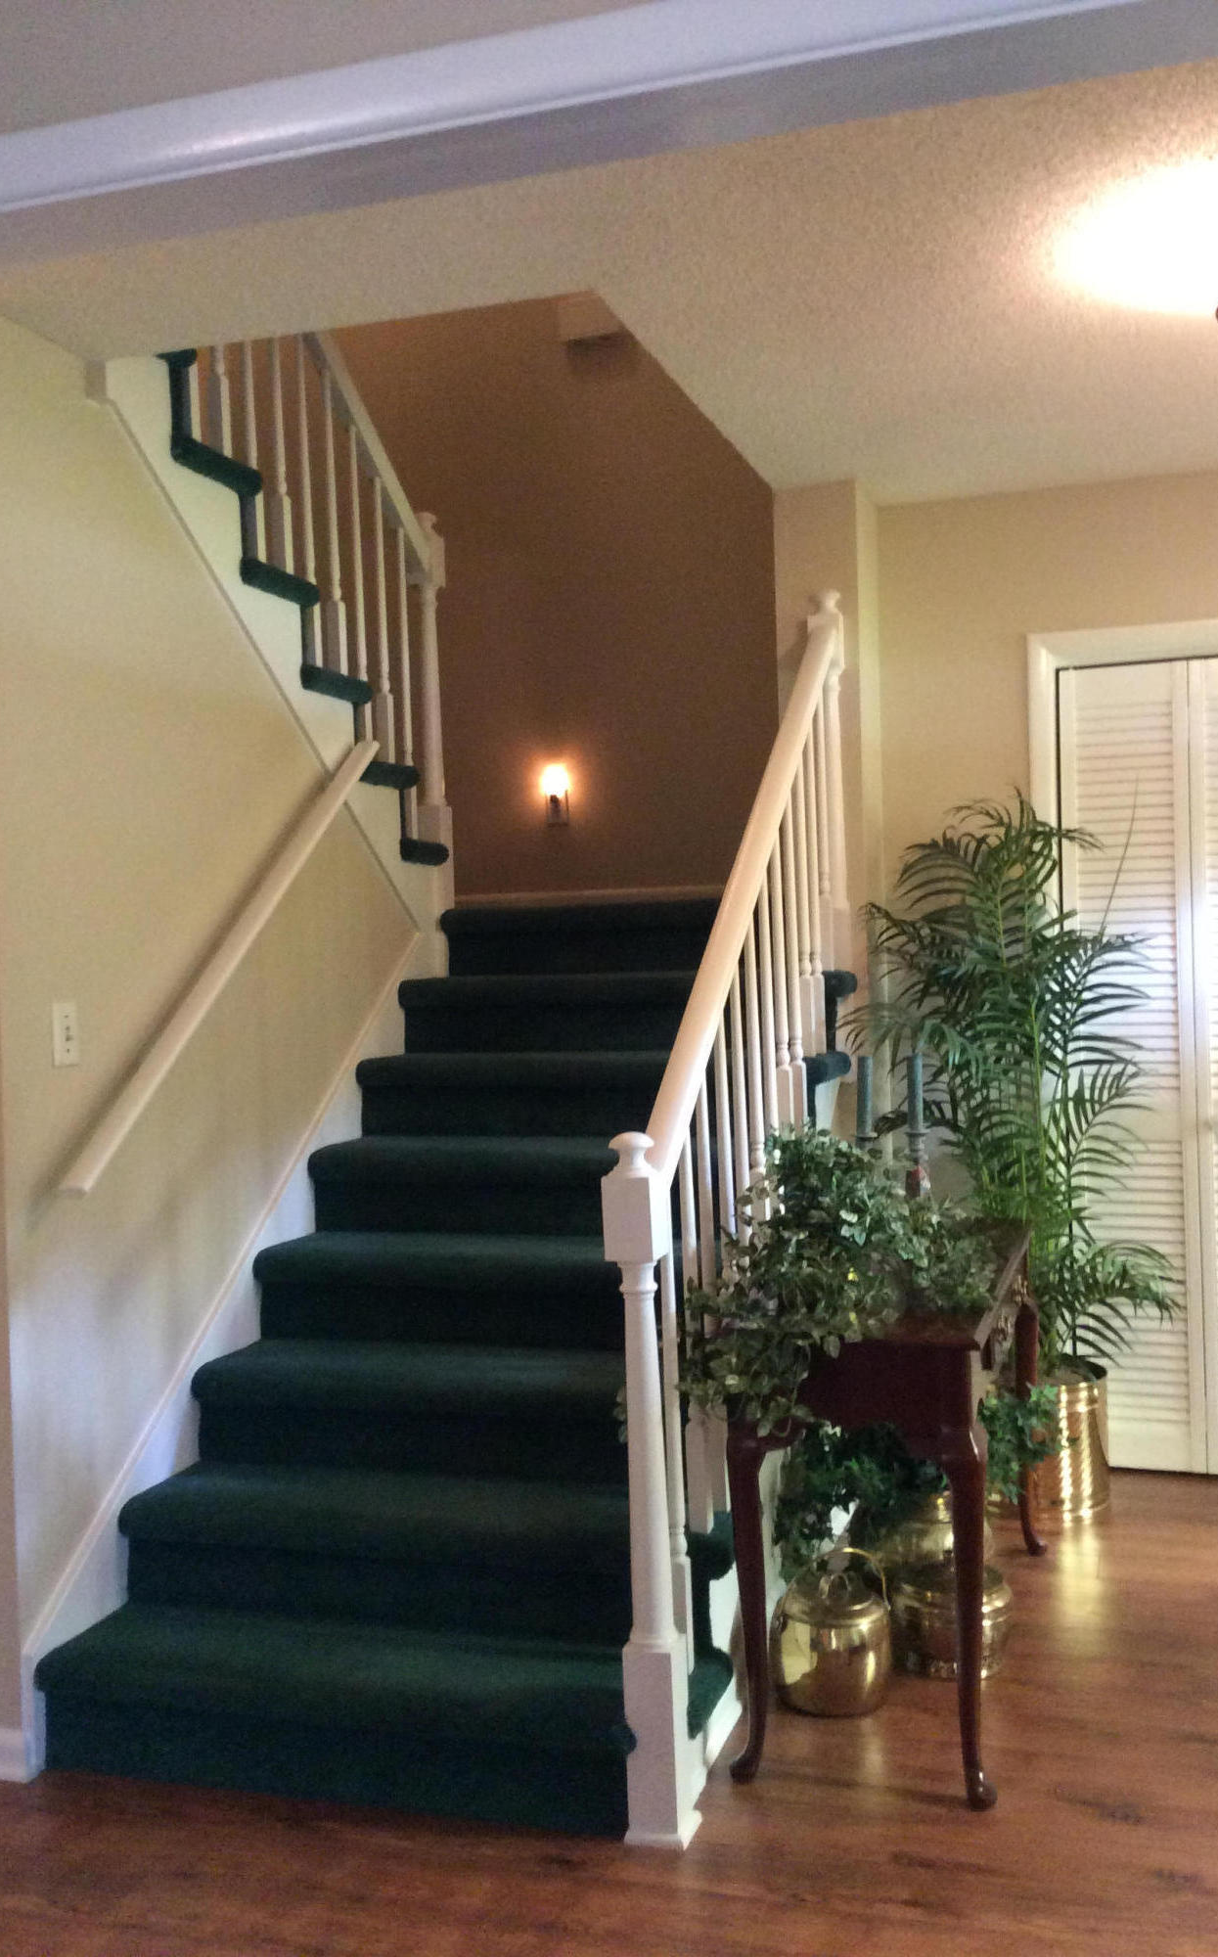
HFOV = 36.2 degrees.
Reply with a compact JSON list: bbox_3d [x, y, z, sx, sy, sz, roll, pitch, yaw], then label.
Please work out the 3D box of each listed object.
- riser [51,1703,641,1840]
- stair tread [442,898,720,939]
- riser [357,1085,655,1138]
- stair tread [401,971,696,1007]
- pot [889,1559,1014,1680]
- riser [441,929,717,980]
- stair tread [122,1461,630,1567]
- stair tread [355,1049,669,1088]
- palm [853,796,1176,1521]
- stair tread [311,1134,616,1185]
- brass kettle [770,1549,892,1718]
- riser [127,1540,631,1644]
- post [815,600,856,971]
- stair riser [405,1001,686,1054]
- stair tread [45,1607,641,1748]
[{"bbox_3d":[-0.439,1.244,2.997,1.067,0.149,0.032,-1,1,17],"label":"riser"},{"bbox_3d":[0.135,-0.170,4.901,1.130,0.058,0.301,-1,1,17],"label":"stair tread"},{"bbox_3d":[-0.060,0.300,4.245,1.080,0.127,0.030,-1,1,17],"label":"riser"},{"bbox_3d":[0.061,0.020,4.642,1.130,0.058,0.301,-1,1,17],"label":"stair tread"},{"bbox_3d":[0.640,1.189,3.479,0.234,0.158,0.230,-1,1,17],"label":"pot"},{"bbox_3d":[0.085,-0.077,4.759,1.080,0.127,0.030,-1,1,17],"label":"riser"},{"bbox_3d":[-0.306,0.971,3.350,1.130,0.058,0.301,-1,1,17],"label":"stair tread"},{"bbox_3d":[-0.012,0.210,4.384,1.130,0.058,0.301,-1,1,17],"label":"stair tread"},{"bbox_3d":[0.926,0.420,4.340,0.730,1.650,0.630,-1,1,17],"label":"palm"},{"bbox_3d":[-0.086,0.400,4.125,1.130,0.058,0.301,-1,1,17],"label":"stair tread"},{"bbox_3d":[0.395,1.157,3.335,0.216,0.260,0.214,-1,1,17],"label":"brass kettle"},{"bbox_3d":[-0.349,1.054,3.218,1.080,0.127,0.030,-1,1,17],"label":"riser"},{"bbox_3d":[0.545,-0.481,4.581,0.080,0.936,0.080,-1,1,17],"label":"post"},{"bbox_3d":[0.013,0.112,4.502,1.080,0.127,0.030,-1,1,17],"label":"stair riser"},{"bbox_3d":[-0.382,1.149,3.063,1.100,0.055,0.301,-1,1,17],"label":"stair tread"}]

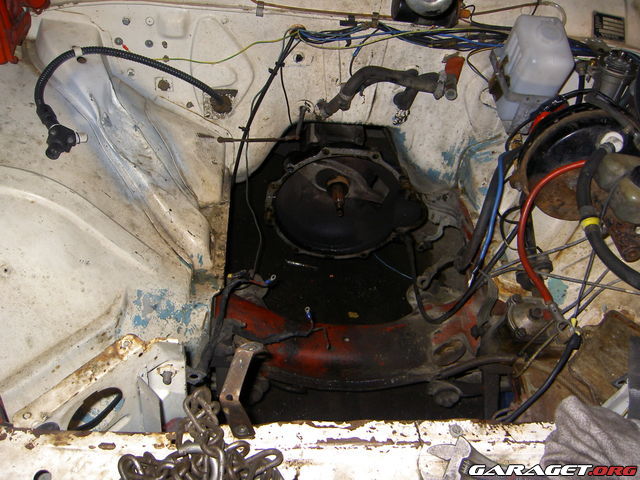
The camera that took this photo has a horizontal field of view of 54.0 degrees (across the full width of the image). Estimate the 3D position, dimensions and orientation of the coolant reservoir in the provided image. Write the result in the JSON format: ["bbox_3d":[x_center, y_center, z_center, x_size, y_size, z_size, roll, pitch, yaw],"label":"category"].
[{"bbox_3d":[0.399,-0.312,1.186,0.110,0.178,0.142,3,46,1],"label":"coolant reservoir"}]

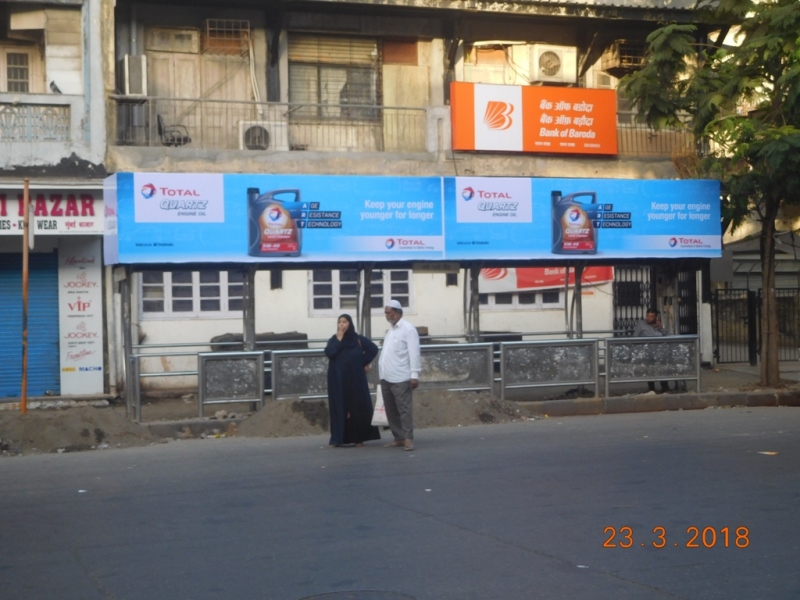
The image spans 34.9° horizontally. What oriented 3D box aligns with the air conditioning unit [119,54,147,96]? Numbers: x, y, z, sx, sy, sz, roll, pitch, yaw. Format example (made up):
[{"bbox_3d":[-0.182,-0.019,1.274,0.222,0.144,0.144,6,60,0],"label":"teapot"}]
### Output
[{"bbox_3d":[-4.186,-3.443,19.893,0.324,0.637,0.800,-1,0,-20],"label":"air conditioning unit"}]

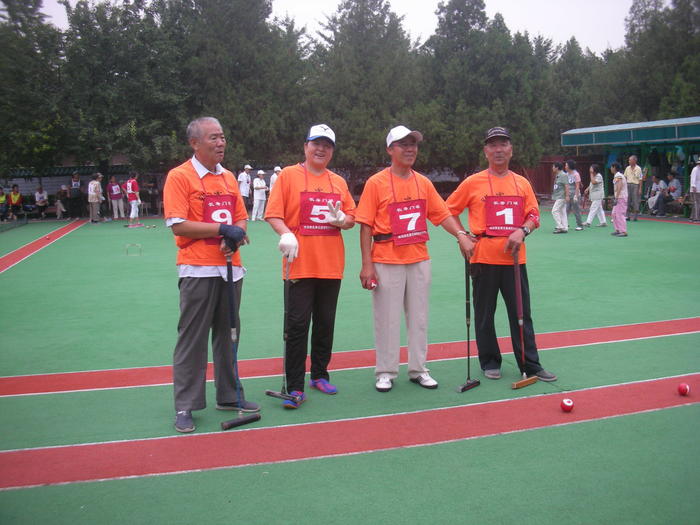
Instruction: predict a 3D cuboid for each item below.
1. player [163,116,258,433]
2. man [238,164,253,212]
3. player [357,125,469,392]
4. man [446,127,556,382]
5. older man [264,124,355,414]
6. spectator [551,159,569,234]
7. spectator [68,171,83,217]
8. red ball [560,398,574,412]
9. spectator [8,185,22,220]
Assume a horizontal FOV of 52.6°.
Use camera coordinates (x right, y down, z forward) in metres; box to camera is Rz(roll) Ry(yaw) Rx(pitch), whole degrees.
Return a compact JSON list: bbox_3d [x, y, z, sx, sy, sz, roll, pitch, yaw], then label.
[{"bbox_3d":[-0.767,0.056,3.866,0.430,1.667,0.520,6,10,44],"label":"player"},{"bbox_3d":[-3.307,-2.215,22.400,0.380,1.740,0.500,4,9,36],"label":"man"},{"bbox_3d":[0.400,-0.029,4.530,0.660,1.660,0.400,-3,7,-16],"label":"player"},{"bbox_3d":[1.004,-0.053,4.690,0.680,1.650,0.440,-1,7,-3],"label":"man"},{"bbox_3d":[-0.233,0.023,4.168,0.540,1.644,0.430,-3,7,-17],"label":"older man"},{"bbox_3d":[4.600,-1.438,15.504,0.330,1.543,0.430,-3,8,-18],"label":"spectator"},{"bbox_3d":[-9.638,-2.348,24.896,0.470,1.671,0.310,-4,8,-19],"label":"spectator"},{"bbox_3d":[1.226,0.806,3.990,0.075,0.075,0.075,-1,7,0],"label":"red ball"},{"bbox_3d":[-11.872,-2.136,25.122,0.480,1.257,0.680,-3,7,-16],"label":"spectator"}]

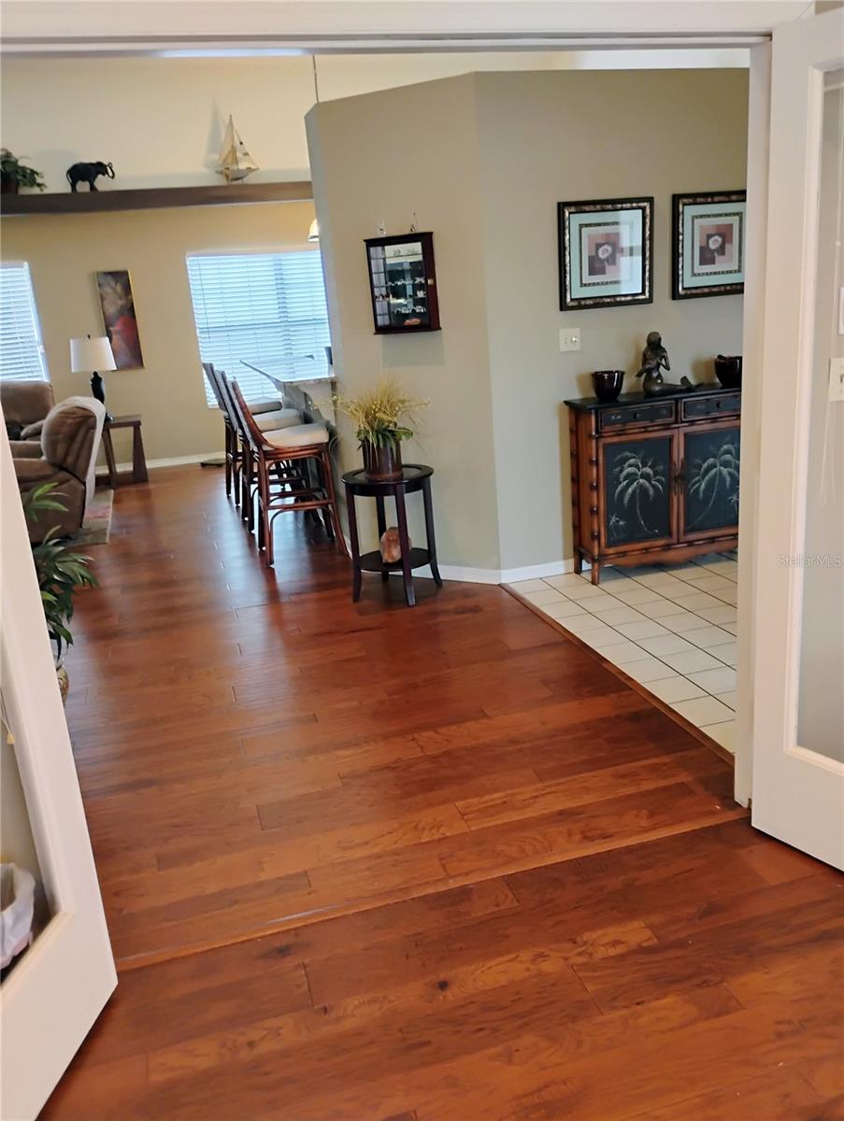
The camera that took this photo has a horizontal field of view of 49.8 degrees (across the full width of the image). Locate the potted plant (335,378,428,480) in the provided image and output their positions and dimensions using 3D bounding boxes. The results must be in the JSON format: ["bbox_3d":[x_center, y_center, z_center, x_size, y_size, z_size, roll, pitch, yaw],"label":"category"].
[{"bbox_3d":[-0.201,-0.673,4.636,0.470,0.510,0.430,-9,17,-14],"label":"potted plant"}]

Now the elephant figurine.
[{"bbox_3d":[-3.224,-3.735,8.854,0.447,0.275,0.160,-8,16,-14],"label":"elephant figurine"}]

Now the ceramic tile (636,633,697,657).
[{"bbox_3d":[1.061,0.373,3.962,0.205,0.010,0.205,-9,17,-14],"label":"ceramic tile"}]

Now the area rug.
[{"bbox_3d":[-3.449,-0.265,7.215,1.900,0.012,2.250,-9,17,-14],"label":"area rug"}]

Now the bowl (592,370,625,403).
[{"bbox_3d":[0.933,-0.877,4.542,0.168,0.140,0.168,-4,16,1],"label":"bowl"}]

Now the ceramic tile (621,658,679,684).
[{"bbox_3d":[0.912,0.445,3.653,0.177,0.010,0.203,-8,16,-14],"label":"ceramic tile"}]

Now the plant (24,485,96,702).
[{"bbox_3d":[-1.458,0.177,3.403,0.540,1.000,0.540,-8,16,-14],"label":"plant"}]

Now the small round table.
[{"bbox_3d":[-0.153,-0.136,4.739,0.480,0.650,0.480,-4,16,1],"label":"small round table"}]

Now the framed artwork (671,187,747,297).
[{"bbox_3d":[1.541,-1.652,4.745,0.513,0.512,0.030,-9,17,-14],"label":"framed artwork"}]

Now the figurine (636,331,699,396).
[{"bbox_3d":[1.232,-1.003,4.592,0.360,0.306,0.165,-9,17,-13],"label":"figurine"}]

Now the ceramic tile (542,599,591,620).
[{"bbox_3d":[0.680,0.239,4.396,0.193,0.010,0.202,-9,17,-13],"label":"ceramic tile"}]

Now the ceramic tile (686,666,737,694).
[{"bbox_3d":[1.175,0.478,3.584,0.205,0.010,0.205,-9,17,-14],"label":"ceramic tile"}]

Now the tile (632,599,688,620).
[{"bbox_3d":[1.125,0.230,4.300,0.201,0.010,0.202,-9,17,-13],"label":"tile"}]

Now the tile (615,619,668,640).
[{"bbox_3d":[0.982,0.311,4.061,0.201,0.010,0.202,-9,17,-13],"label":"tile"}]

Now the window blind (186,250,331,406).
[{"bbox_3d":[-1.485,-2.494,9.707,1.780,1.540,0.060,-8,16,-14],"label":"window blind"}]

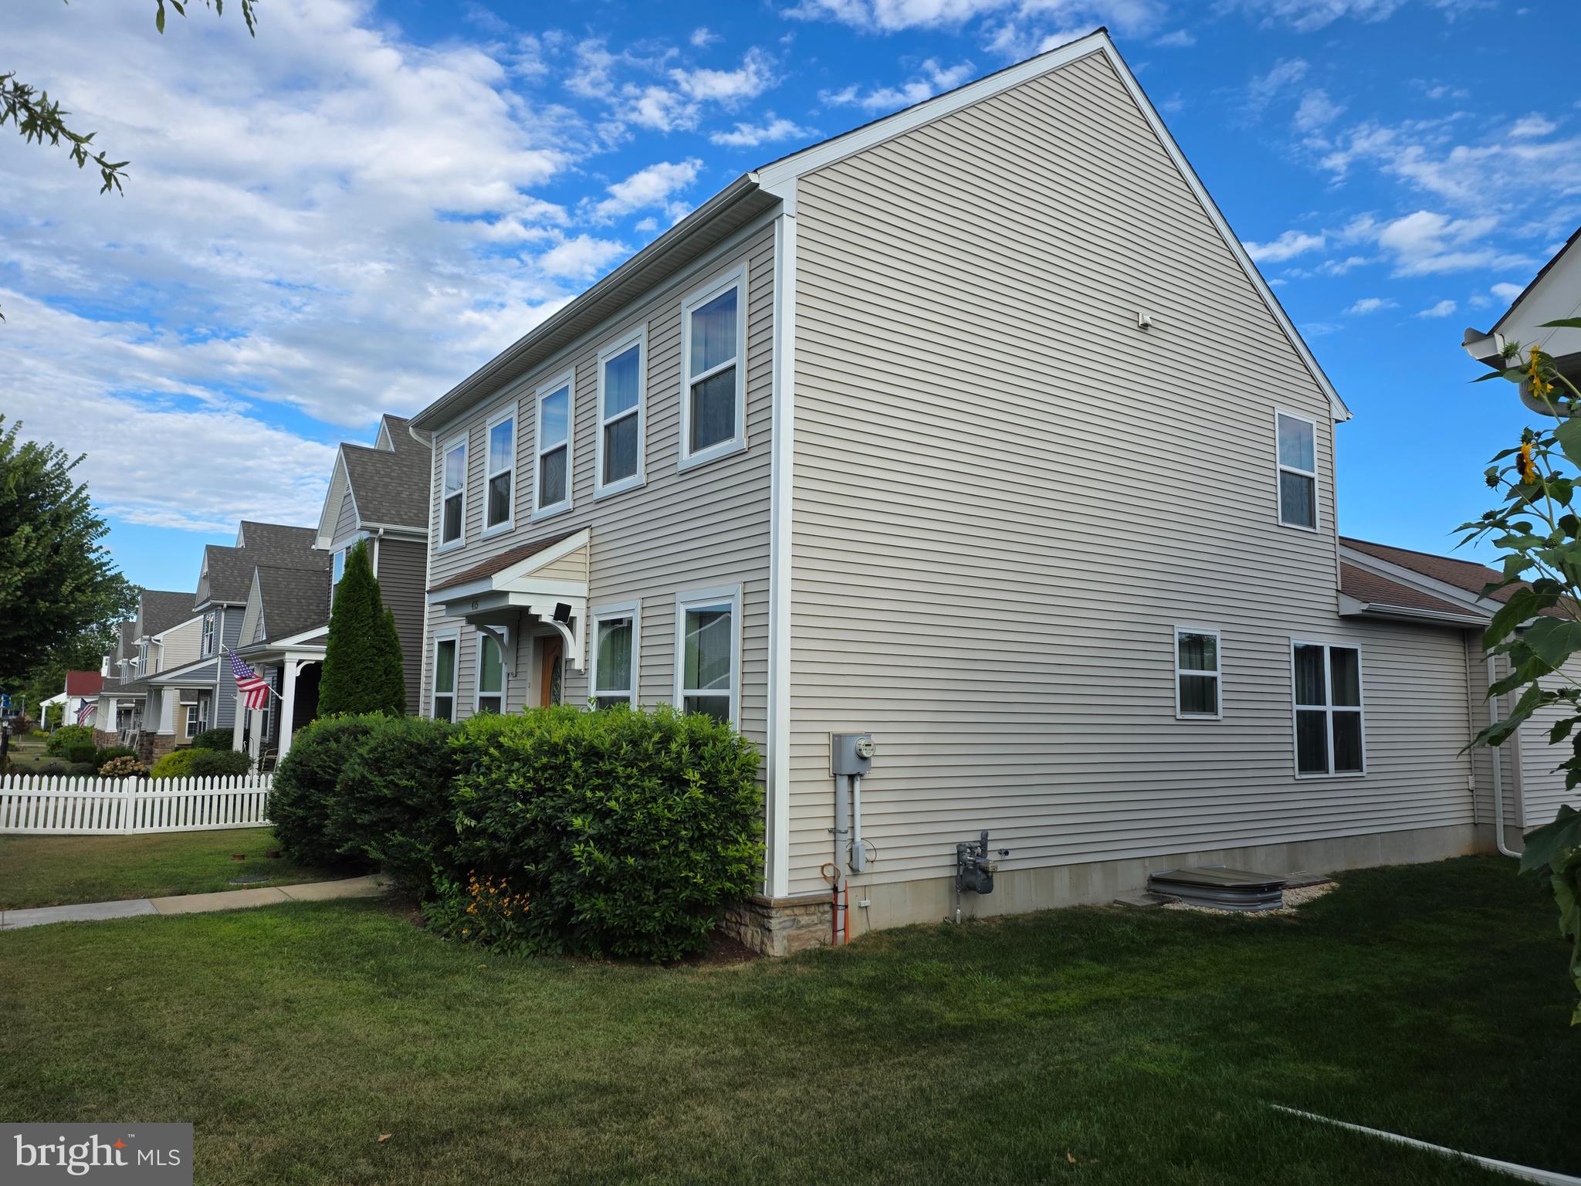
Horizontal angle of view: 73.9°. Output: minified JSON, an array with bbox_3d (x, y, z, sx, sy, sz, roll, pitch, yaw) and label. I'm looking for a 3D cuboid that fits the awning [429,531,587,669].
[{"bbox_3d":[-3.474,0.148,12.751,1.130,1.690,2.400,5,-8,-35],"label":"awning"}]

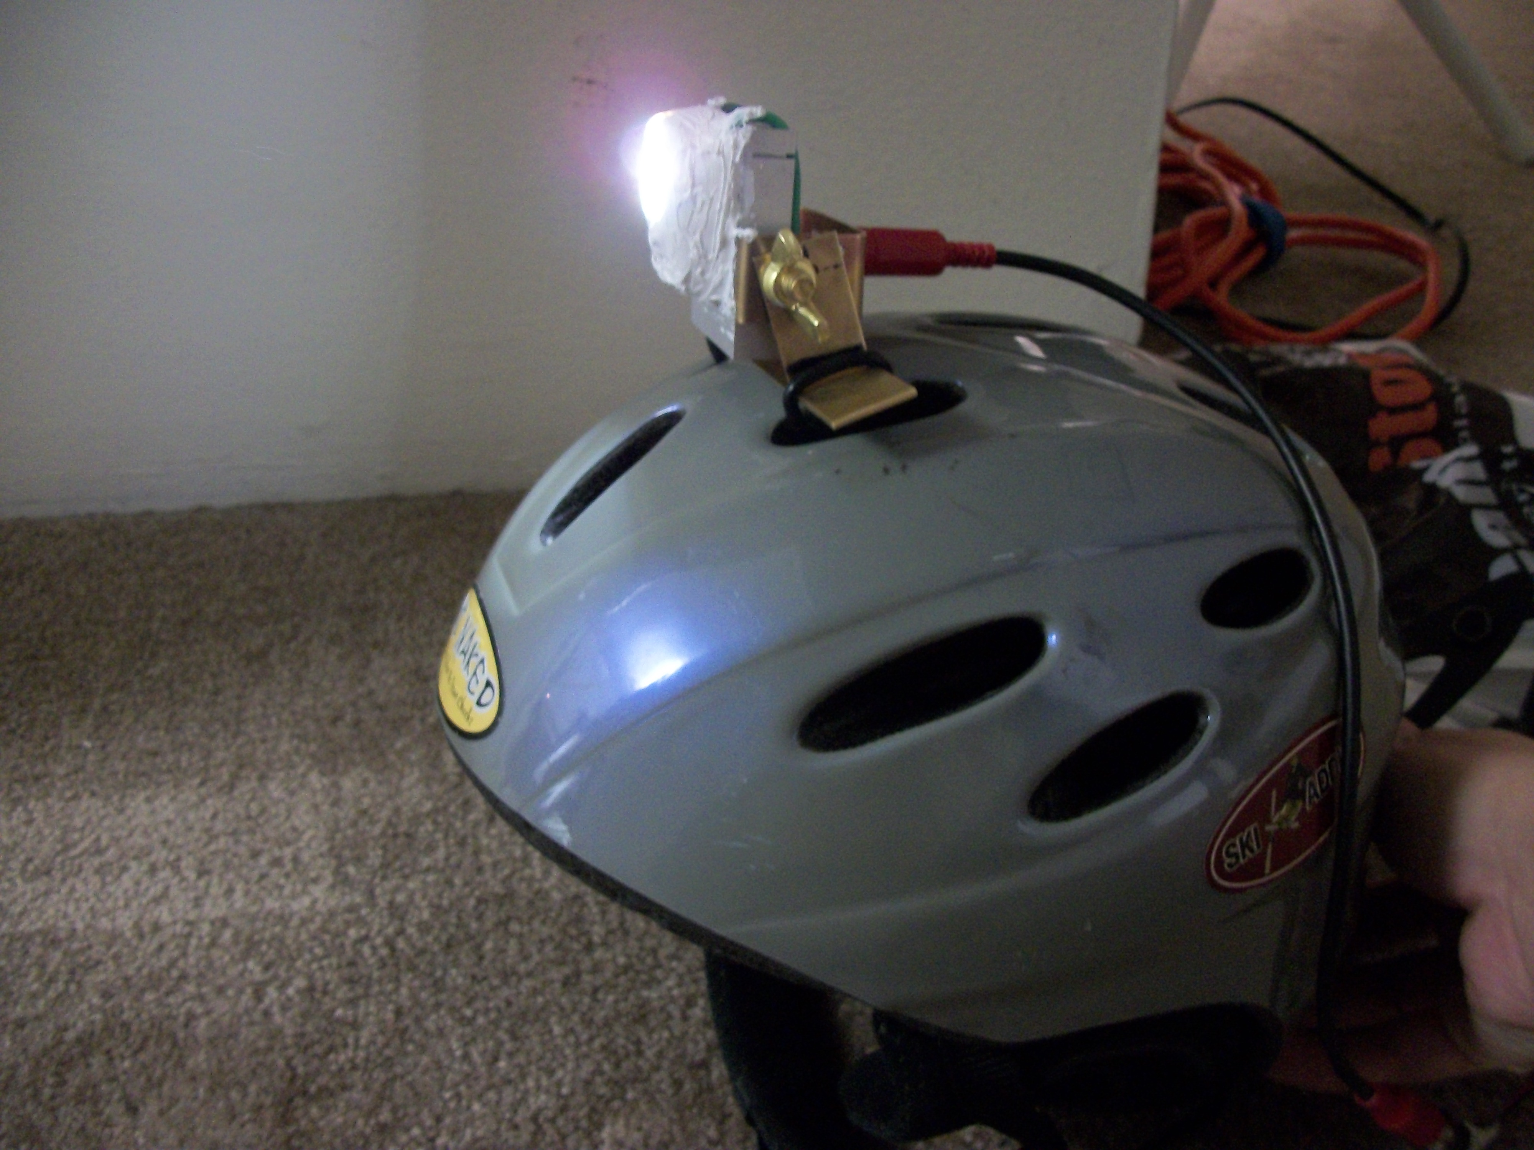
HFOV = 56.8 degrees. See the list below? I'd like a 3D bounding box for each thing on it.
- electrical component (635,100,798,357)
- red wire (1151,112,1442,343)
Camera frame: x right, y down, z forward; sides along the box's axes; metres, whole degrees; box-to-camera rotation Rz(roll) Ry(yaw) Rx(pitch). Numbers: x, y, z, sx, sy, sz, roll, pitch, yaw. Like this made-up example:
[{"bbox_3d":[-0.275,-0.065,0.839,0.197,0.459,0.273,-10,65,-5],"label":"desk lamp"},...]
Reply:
[{"bbox_3d":[-0.015,-0.090,0.365,0.036,0.060,0.032,-9,27,-20],"label":"electrical component"},{"bbox_3d":[0.296,-0.235,0.934,0.250,0.065,0.300,-3,35,0],"label":"red wire"}]

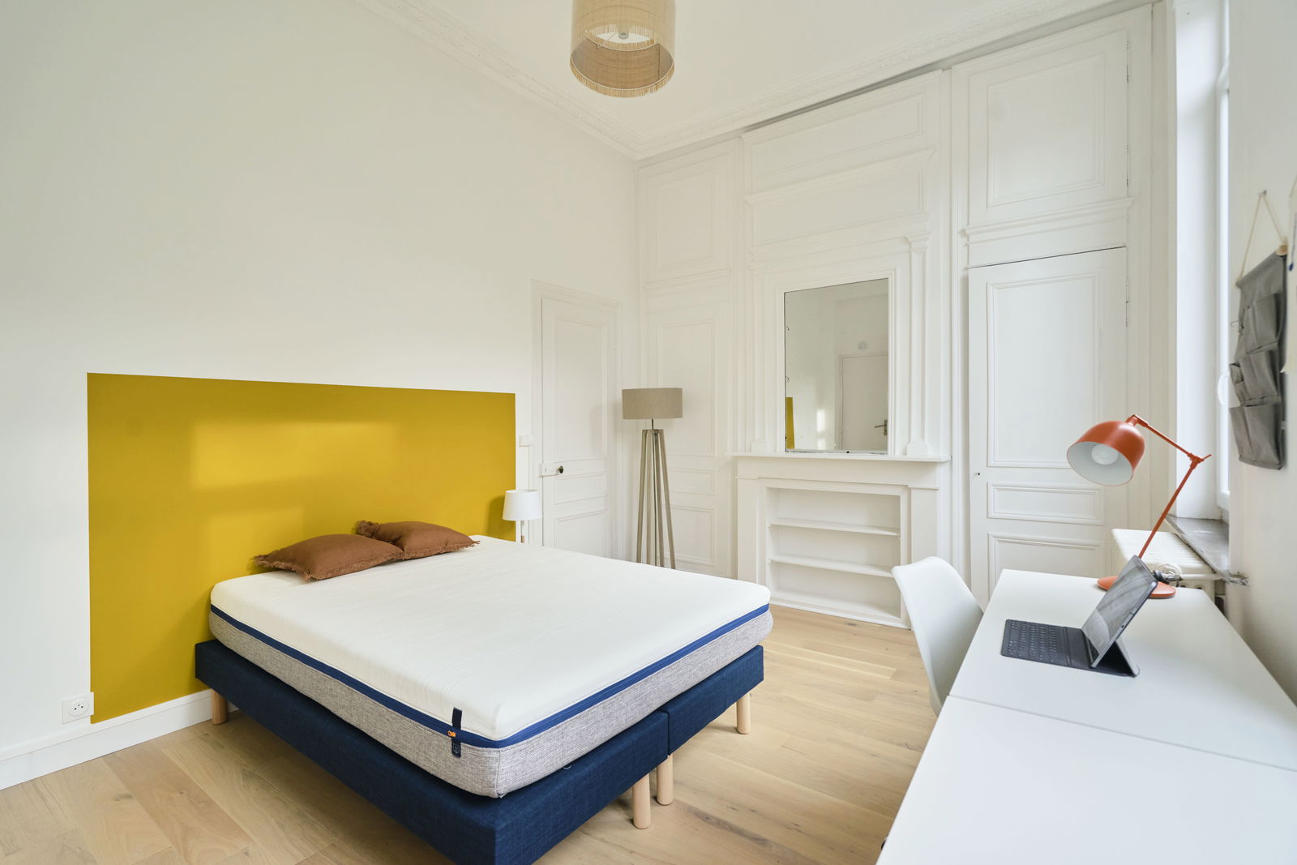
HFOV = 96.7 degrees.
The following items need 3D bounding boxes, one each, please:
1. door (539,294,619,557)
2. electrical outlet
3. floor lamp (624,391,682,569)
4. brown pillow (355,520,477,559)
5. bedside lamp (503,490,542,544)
[{"bbox_3d":[-0.498,0.151,4.286,0.060,2.168,0.759,-1,0,38],"label":"door"},{"bbox_3d":[-2.149,1.042,2.175,0.014,0.085,0.084,-1,0,38],"label":"electrical outlet"},{"bbox_3d":[0.033,0.452,4.280,0.440,1.557,0.440,-1,0,0],"label":"floor lamp"},{"bbox_3d":[-1.246,0.546,3.177,0.340,0.120,0.470,18,8,27],"label":"brown pillow"},{"bbox_3d":[-0.794,0.583,3.660,0.245,0.420,0.245,-1,0,0],"label":"bedside lamp"}]

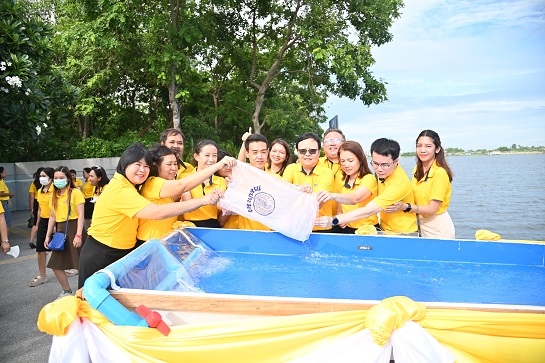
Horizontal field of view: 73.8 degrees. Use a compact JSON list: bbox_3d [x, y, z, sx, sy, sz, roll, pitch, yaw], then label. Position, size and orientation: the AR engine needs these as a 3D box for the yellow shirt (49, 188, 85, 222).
[{"bbox_3d":[-2.461,0.276,4.360,0.430,0.450,0.250,-1,3,9],"label":"yellow shirt"}]

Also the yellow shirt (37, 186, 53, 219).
[{"bbox_3d":[-3.043,0.285,4.930,0.410,0.460,0.240,0,4,24],"label":"yellow shirt"}]

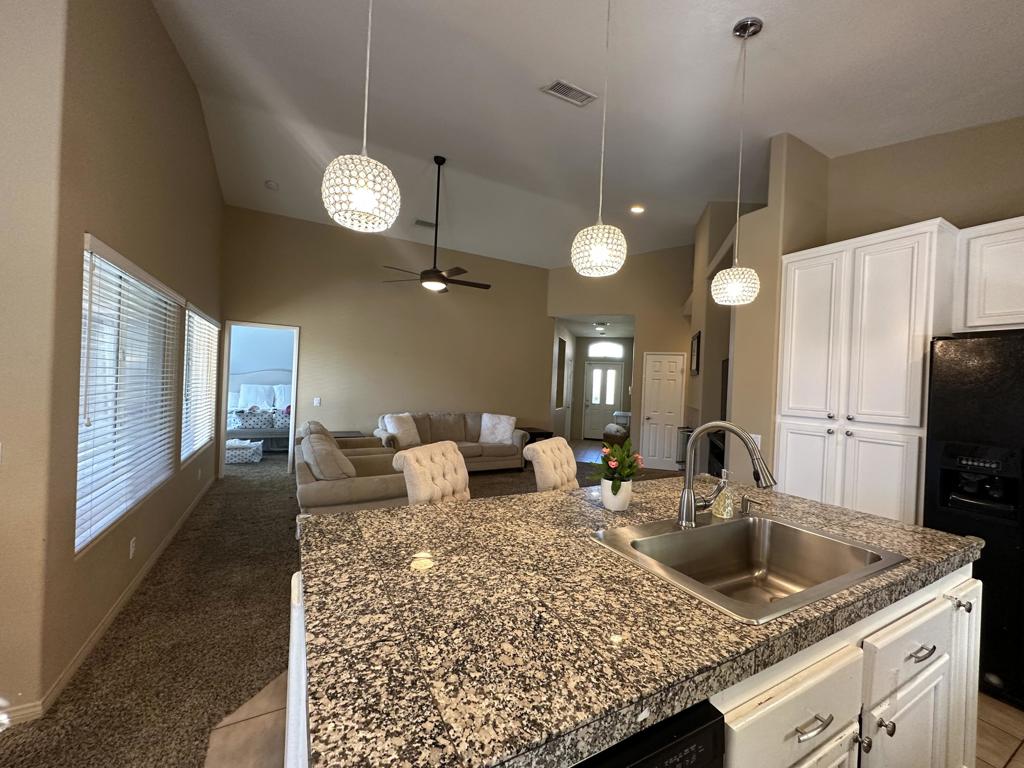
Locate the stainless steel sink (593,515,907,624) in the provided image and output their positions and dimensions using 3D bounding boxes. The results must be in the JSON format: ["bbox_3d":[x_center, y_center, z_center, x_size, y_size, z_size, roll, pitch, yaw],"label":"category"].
[{"bbox_3d":[0.778,0.668,1.375,0.840,0.240,0.550,2,0,-28],"label":"stainless steel sink"}]

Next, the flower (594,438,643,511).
[{"bbox_3d":[0.467,0.384,1.803,0.200,0.295,0.200,2,0,0],"label":"flower"}]

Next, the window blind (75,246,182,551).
[{"bbox_3d":[-2.457,0.057,2.773,0.060,1.440,1.900,2,0,-28],"label":"window blind"}]

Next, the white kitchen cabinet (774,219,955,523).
[{"bbox_3d":[2.435,0.292,2.861,0.620,2.450,0.850,2,0,-28],"label":"white kitchen cabinet"}]

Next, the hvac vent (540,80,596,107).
[{"bbox_3d":[0.423,-2.185,3.089,0.370,0.040,0.220,2,13,-28],"label":"hvac vent"}]

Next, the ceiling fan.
[{"bbox_3d":[-0.895,-1.912,4.971,1.420,1.630,1.400,2,0,-28],"label":"ceiling fan"}]

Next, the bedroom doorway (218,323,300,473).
[{"bbox_3d":[-3.515,0.225,5.806,0.880,2.120,0.140,2,0,-28],"label":"bedroom doorway"}]

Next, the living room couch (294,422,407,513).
[{"bbox_3d":[-1.726,0.882,4.382,0.990,0.950,2.540,2,0,-28],"label":"living room couch"}]

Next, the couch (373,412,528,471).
[{"bbox_3d":[-0.950,0.921,6.596,2.330,0.910,0.900,2,0,-28],"label":"couch"}]

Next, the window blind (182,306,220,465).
[{"bbox_3d":[-3.446,0.002,4.625,0.060,1.460,1.870,2,0,-28],"label":"window blind"}]

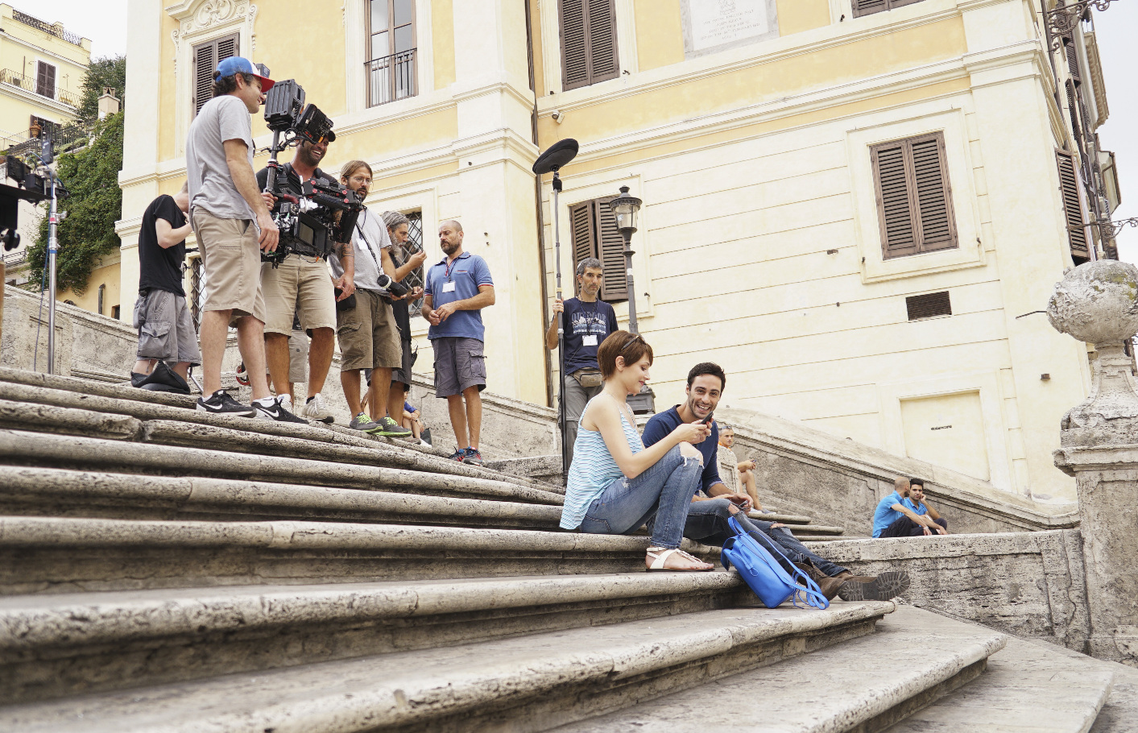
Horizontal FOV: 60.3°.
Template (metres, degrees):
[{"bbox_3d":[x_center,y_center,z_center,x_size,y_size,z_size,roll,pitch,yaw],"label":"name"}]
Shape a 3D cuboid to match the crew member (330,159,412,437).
[{"bbox_3d":[-1.272,-0.469,6.271,0.520,1.805,0.420,6,-14,-40],"label":"crew member"}]

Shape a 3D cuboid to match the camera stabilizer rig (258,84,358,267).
[{"bbox_3d":[-1.496,-1.111,5.641,0.460,1.081,0.380,-11,-13,34],"label":"camera stabilizer rig"}]

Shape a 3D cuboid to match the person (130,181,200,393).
[{"bbox_3d":[-2.459,-0.431,6.032,0.460,1.660,0.480,-2,-11,-6],"label":"person"}]

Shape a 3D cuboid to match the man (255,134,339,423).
[{"bbox_3d":[-1.524,-0.551,5.650,0.580,1.754,0.450,2,-13,-26],"label":"man"}]

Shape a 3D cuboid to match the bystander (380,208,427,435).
[{"bbox_3d":[-1.171,-0.289,6.850,0.420,1.707,0.480,-3,-11,0],"label":"bystander"}]

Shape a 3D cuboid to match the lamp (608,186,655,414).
[{"bbox_3d":[0.882,-0.956,13.600,0.450,3.281,0.450,-3,-11,-1],"label":"lamp"}]

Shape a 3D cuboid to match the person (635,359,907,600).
[{"bbox_3d":[0.830,0.458,4.150,0.520,1.040,1.120,6,-15,-40],"label":"person"}]

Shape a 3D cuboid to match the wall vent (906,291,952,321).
[{"bbox_3d":[5.387,-0.896,14.673,0.610,0.357,0.060,-8,-11,23],"label":"wall vent"}]

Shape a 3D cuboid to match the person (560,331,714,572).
[{"bbox_3d":[0.274,0.327,3.900,0.640,0.948,0.430,-7,-12,17],"label":"person"}]

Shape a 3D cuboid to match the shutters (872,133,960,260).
[{"bbox_3d":[5.587,-2.765,15.908,1.153,1.970,0.090,-8,-12,22],"label":"shutters"}]

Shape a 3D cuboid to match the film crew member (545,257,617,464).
[{"bbox_3d":[0.100,0.073,7.165,0.530,1.789,0.380,-2,-11,-9],"label":"film crew member"}]

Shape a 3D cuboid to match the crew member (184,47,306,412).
[{"bbox_3d":[-1.527,-0.633,4.620,0.520,1.788,0.500,-13,-15,40],"label":"crew member"}]

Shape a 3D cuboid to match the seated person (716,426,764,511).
[{"bbox_3d":[2.194,1.285,12.379,0.750,1.118,0.520,-10,-13,32],"label":"seated person"}]

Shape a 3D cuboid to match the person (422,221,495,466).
[{"bbox_3d":[-0.808,-0.202,7.152,0.540,1.811,0.380,-9,-12,25],"label":"person"}]

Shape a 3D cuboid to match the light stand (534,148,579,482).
[{"bbox_3d":[-0.034,-0.404,7.056,0.350,2.636,0.350,-10,-13,30],"label":"light stand"}]

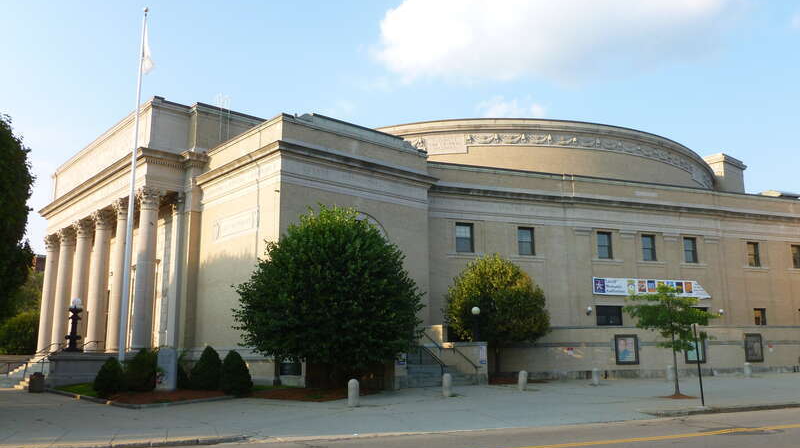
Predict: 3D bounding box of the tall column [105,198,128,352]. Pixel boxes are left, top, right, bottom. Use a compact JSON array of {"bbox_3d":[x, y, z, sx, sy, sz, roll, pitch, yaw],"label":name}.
[{"bbox_3d":[-15.087,2.743,35.004,1.165,8.219,1.165,9,-15,-41],"label":"tall column"}]

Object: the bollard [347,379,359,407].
[{"bbox_3d":[-1.551,5.581,21.494,0.354,0.874,0.354,4,-12,-21],"label":"bollard"}]

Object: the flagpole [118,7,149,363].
[{"bbox_3d":[-10.590,-1.408,25.787,0.260,15.800,0.260,-1,-11,0],"label":"flagpole"}]

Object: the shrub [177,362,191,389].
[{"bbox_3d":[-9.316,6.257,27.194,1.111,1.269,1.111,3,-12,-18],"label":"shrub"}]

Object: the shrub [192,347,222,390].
[{"bbox_3d":[-7.813,5.854,26.259,1.200,1.698,1.200,2,-12,-16],"label":"shrub"}]

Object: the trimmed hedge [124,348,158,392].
[{"bbox_3d":[-11.313,6.406,28.322,1.489,1.880,1.489,3,-12,-20],"label":"trimmed hedge"}]

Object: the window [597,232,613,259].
[{"bbox_3d":[11.913,1.278,37.751,0.997,1.527,0.200,4,-12,-21],"label":"window"}]

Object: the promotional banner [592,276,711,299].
[{"bbox_3d":[15.111,3.796,38.371,8.727,1.017,0.080,4,-12,-21],"label":"promotional banner"}]

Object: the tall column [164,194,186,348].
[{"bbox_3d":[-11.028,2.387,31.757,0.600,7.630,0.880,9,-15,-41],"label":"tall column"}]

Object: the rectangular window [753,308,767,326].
[{"bbox_3d":[25.735,6.650,46.194,1.161,1.255,0.250,4,-12,-21],"label":"rectangular window"}]

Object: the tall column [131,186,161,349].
[{"bbox_3d":[-12.663,2.198,32.343,1.165,8.219,1.165,9,-15,-41],"label":"tall column"}]

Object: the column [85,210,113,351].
[{"bbox_3d":[-16.300,3.115,35.098,0.980,7.630,0.980,9,-15,-41],"label":"column"}]

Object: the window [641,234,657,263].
[{"bbox_3d":[14.852,1.473,38.613,1.081,1.583,0.200,4,-12,-20],"label":"window"}]

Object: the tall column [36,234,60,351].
[{"bbox_3d":[-22.979,4.634,42.357,0.980,7.630,0.980,9,-15,-41],"label":"tall column"}]

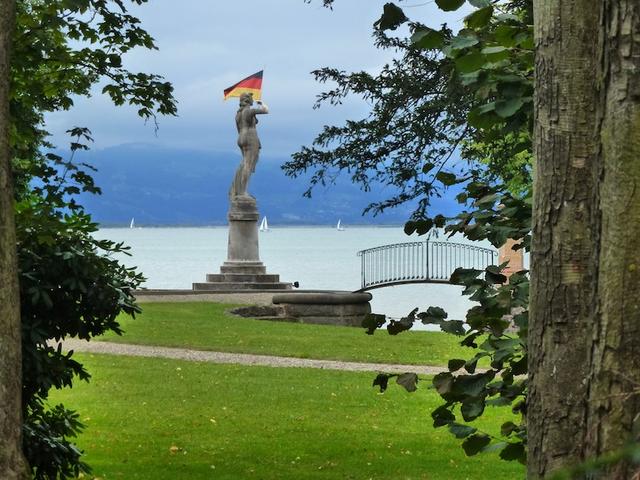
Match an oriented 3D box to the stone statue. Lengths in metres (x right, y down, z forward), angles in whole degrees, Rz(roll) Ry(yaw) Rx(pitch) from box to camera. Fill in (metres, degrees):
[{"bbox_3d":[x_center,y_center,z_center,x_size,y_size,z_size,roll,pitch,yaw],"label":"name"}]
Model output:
[{"bbox_3d":[-1.773,-2.332,61.000,0.800,2.594,0.750,0,0,41],"label":"stone statue"}]

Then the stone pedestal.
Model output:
[{"bbox_3d":[-1.904,0.053,61.000,2.400,2.333,2.400,0,0,2],"label":"stone pedestal"}]

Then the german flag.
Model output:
[{"bbox_3d":[-1.928,-3.844,61.200,0.970,0.732,0.250,0,0,0],"label":"german flag"}]

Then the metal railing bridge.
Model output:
[{"bbox_3d":[2.599,0.610,59.500,3.380,1.235,1.200,0,0,4],"label":"metal railing bridge"}]

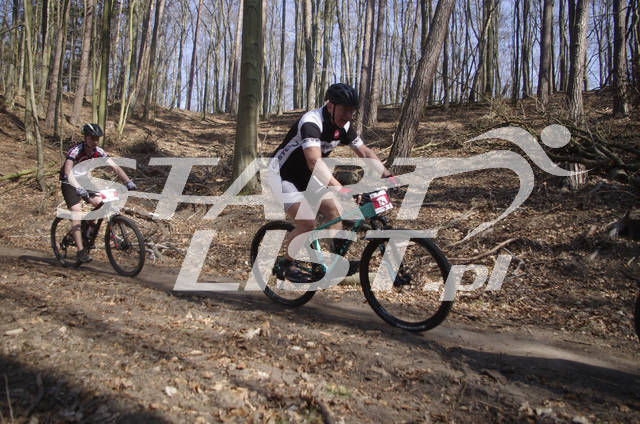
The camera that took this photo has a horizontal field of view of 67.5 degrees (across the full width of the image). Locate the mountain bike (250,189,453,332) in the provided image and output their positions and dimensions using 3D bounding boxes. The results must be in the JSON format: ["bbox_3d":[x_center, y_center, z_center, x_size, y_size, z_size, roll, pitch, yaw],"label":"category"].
[{"bbox_3d":[0.112,0.297,3.670,1.860,1.040,0.710,2,6,37],"label":"mountain bike"}]

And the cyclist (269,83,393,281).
[{"bbox_3d":[0.040,-0.220,3.700,0.880,1.500,0.700,2,4,37],"label":"cyclist"}]

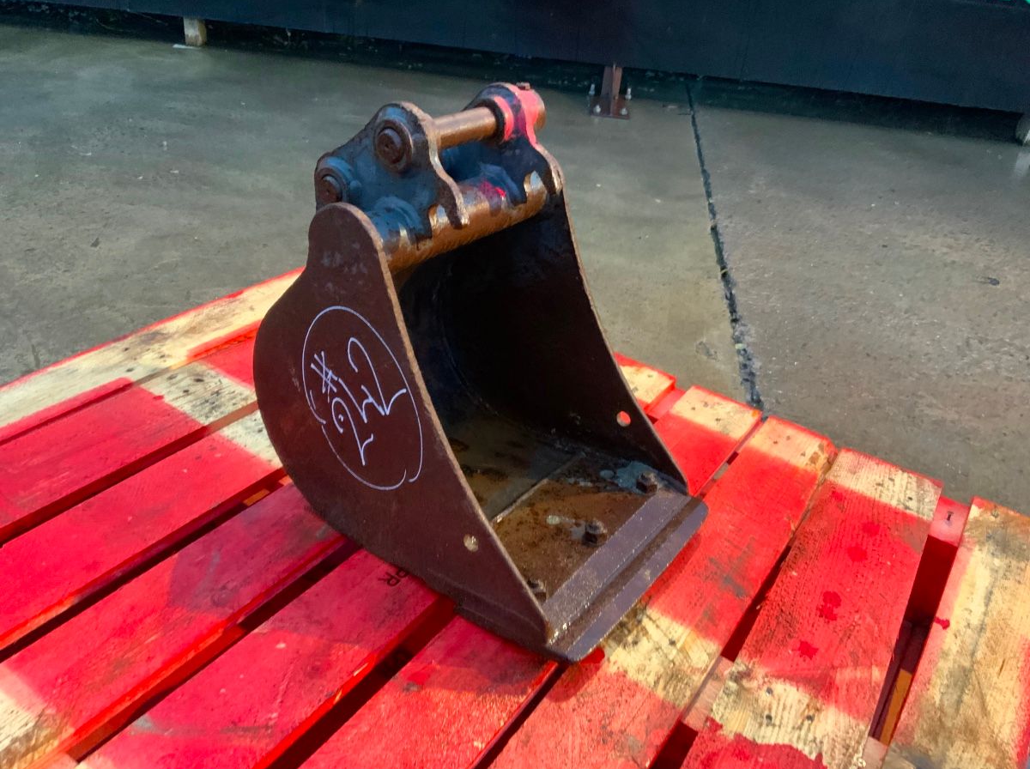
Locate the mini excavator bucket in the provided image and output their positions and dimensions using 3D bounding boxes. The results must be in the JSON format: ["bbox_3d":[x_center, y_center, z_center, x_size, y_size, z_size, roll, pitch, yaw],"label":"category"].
[{"bbox_3d":[-0.007,-0.053,0.884,0.412,0.437,0.318,25,34,25],"label":"mini excavator bucket"}]

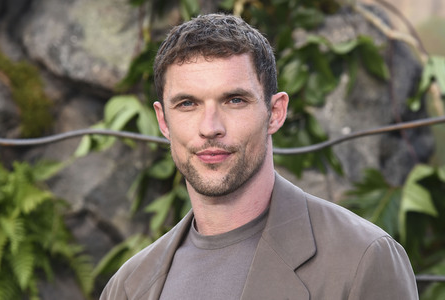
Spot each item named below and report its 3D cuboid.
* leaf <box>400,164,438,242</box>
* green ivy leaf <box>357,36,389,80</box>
[{"bbox_3d":[0.307,0.084,4.700,0.060,0.122,0.045,0,2,0],"label":"leaf"},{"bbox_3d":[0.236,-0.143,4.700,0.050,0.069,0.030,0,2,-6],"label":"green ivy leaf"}]

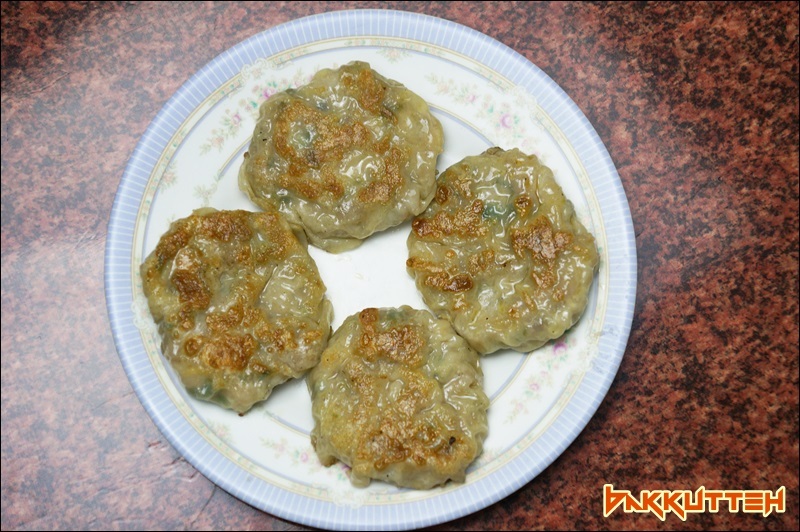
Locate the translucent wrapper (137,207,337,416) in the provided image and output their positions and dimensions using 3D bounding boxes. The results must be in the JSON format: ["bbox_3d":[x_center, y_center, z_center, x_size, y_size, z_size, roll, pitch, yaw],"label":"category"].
[{"bbox_3d":[-0.076,0.020,0.931,0.090,0.021,0.096,0,81,-1],"label":"translucent wrapper"}]

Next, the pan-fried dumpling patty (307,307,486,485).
[{"bbox_3d":[-0.001,0.060,0.915,0.082,0.021,0.083,0,80,0],"label":"pan-fried dumpling patty"}]

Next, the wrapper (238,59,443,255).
[{"bbox_3d":[-0.028,-0.051,0.934,0.095,0.021,0.090,0,80,0],"label":"wrapper"}]

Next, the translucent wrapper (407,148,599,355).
[{"bbox_3d":[0.048,-0.007,0.927,0.089,0.021,0.096,0,80,0],"label":"translucent wrapper"}]

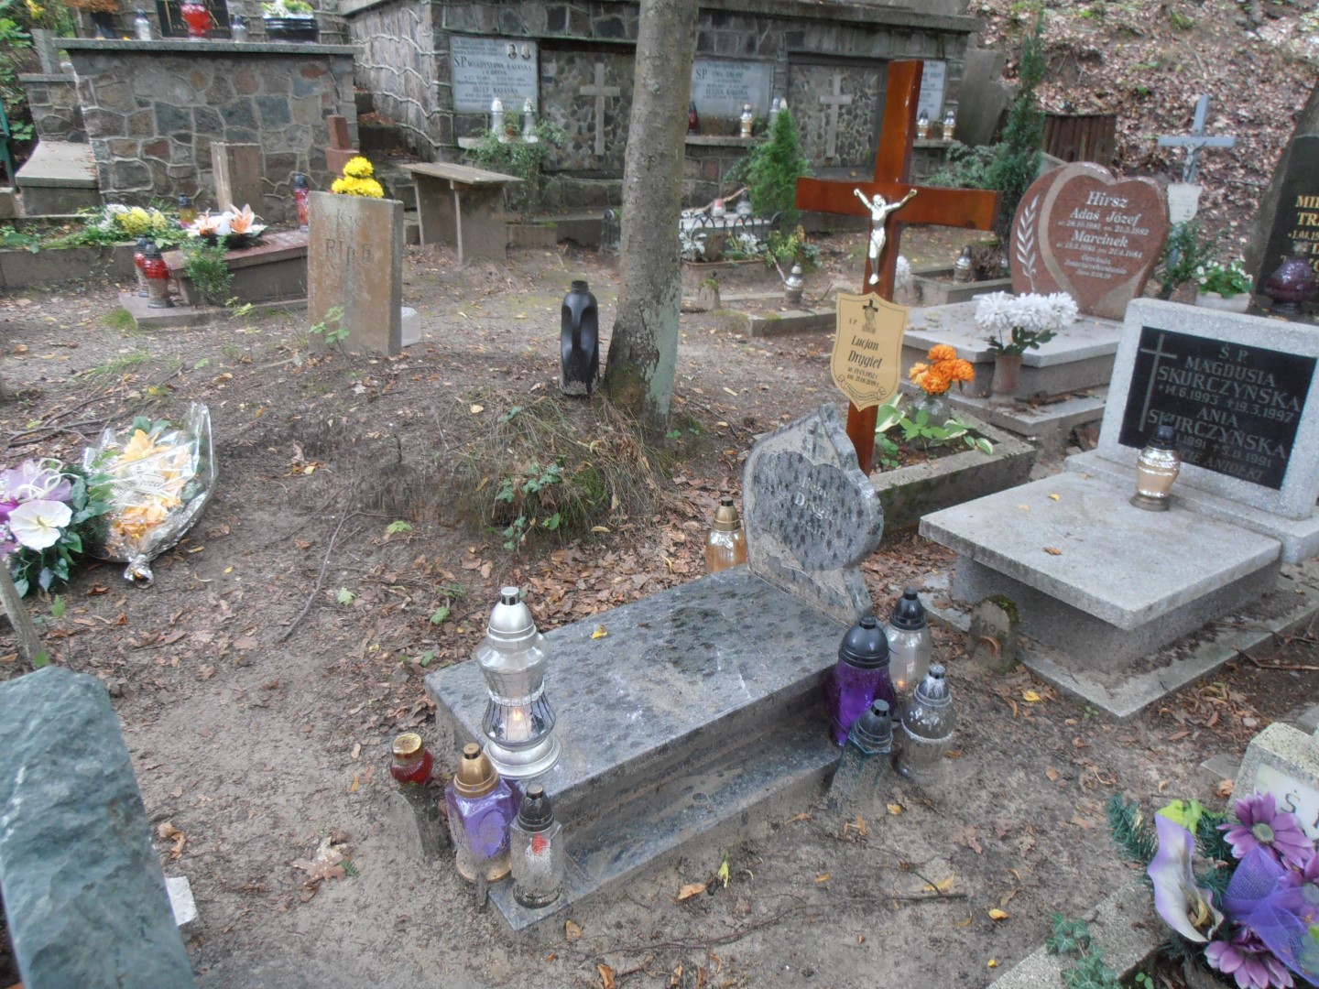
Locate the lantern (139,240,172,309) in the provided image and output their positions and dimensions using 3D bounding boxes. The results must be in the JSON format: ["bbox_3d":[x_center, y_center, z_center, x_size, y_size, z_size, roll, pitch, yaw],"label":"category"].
[{"bbox_3d":[-2.554,-1.113,4.650,0.127,0.310,0.127,-11,23,-28],"label":"lantern"}]

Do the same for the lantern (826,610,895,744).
[{"bbox_3d":[0.438,0.393,1.984,0.145,0.293,0.145,2,23,0],"label":"lantern"}]

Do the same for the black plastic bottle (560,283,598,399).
[{"bbox_3d":[-0.284,-0.555,3.250,0.118,0.395,0.120,7,22,17],"label":"black plastic bottle"}]

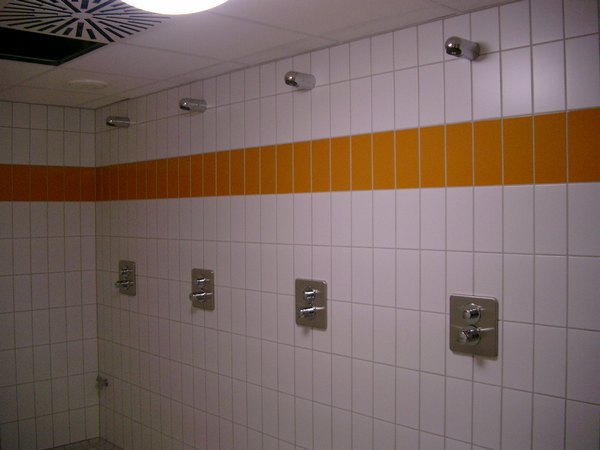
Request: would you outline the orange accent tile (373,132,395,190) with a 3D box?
[{"bbox_3d":[0.358,-0.272,2.723,0.118,0.243,0.010,1,1,45],"label":"orange accent tile"}]

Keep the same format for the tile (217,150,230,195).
[{"bbox_3d":[-0.414,-0.281,3.490,0.118,0.243,0.010,1,1,45],"label":"tile"}]

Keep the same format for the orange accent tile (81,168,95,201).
[{"bbox_3d":[-1.479,-0.282,4.466,0.110,0.240,0.010,-1,1,-44],"label":"orange accent tile"}]

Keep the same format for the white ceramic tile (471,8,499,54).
[{"bbox_3d":[0.686,-0.711,2.354,0.118,0.169,0.009,1,1,45],"label":"white ceramic tile"}]

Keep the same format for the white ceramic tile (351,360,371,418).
[{"bbox_3d":[0.282,0.727,2.878,0.010,0.248,0.123,-1,1,-45],"label":"white ceramic tile"}]

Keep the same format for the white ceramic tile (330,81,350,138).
[{"bbox_3d":[0.185,-0.521,2.889,0.118,0.243,0.010,1,1,45],"label":"white ceramic tile"}]

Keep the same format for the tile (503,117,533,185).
[{"bbox_3d":[0.766,-0.260,2.249,0.010,0.242,0.118,-1,1,-44],"label":"tile"}]

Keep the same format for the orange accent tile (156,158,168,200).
[{"bbox_3d":[-0.832,-0.279,3.905,0.010,0.244,0.120,-1,1,-44],"label":"orange accent tile"}]

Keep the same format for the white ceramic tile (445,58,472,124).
[{"bbox_3d":[0.611,-0.514,2.463,0.118,0.243,0.010,1,1,45],"label":"white ceramic tile"}]

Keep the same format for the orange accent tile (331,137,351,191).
[{"bbox_3d":[0.187,-0.274,2.893,0.118,0.243,0.010,1,1,45],"label":"orange accent tile"}]

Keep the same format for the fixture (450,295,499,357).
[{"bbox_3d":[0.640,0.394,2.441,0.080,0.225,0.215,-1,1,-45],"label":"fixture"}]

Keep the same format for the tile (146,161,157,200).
[{"bbox_3d":[-0.946,-0.288,4.108,0.010,0.248,0.123,-1,1,-45],"label":"tile"}]

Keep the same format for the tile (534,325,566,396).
[{"bbox_3d":[0.860,0.467,2.202,0.010,0.244,0.120,-1,1,-44],"label":"tile"}]

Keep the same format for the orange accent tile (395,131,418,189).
[{"bbox_3d":[0.443,-0.271,2.637,0.118,0.243,0.010,1,1,45],"label":"orange accent tile"}]

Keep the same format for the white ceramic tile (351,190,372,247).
[{"bbox_3d":[0.273,-0.024,2.789,0.010,0.244,0.120,-1,1,-44],"label":"white ceramic tile"}]

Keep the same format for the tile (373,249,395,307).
[{"bbox_3d":[0.354,0.218,2.668,0.010,0.240,0.118,-1,1,-44],"label":"tile"}]

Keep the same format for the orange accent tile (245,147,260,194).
[{"bbox_3d":[-0.238,-0.274,3.289,0.118,0.242,0.009,1,1,45],"label":"orange accent tile"}]

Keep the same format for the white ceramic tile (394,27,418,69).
[{"bbox_3d":[0.447,-0.738,2.681,0.010,0.173,0.123,-1,1,-45],"label":"white ceramic tile"}]

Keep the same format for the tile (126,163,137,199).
[{"bbox_3d":[-1.119,-0.289,4.286,0.010,0.248,0.123,-1,1,-45],"label":"tile"}]

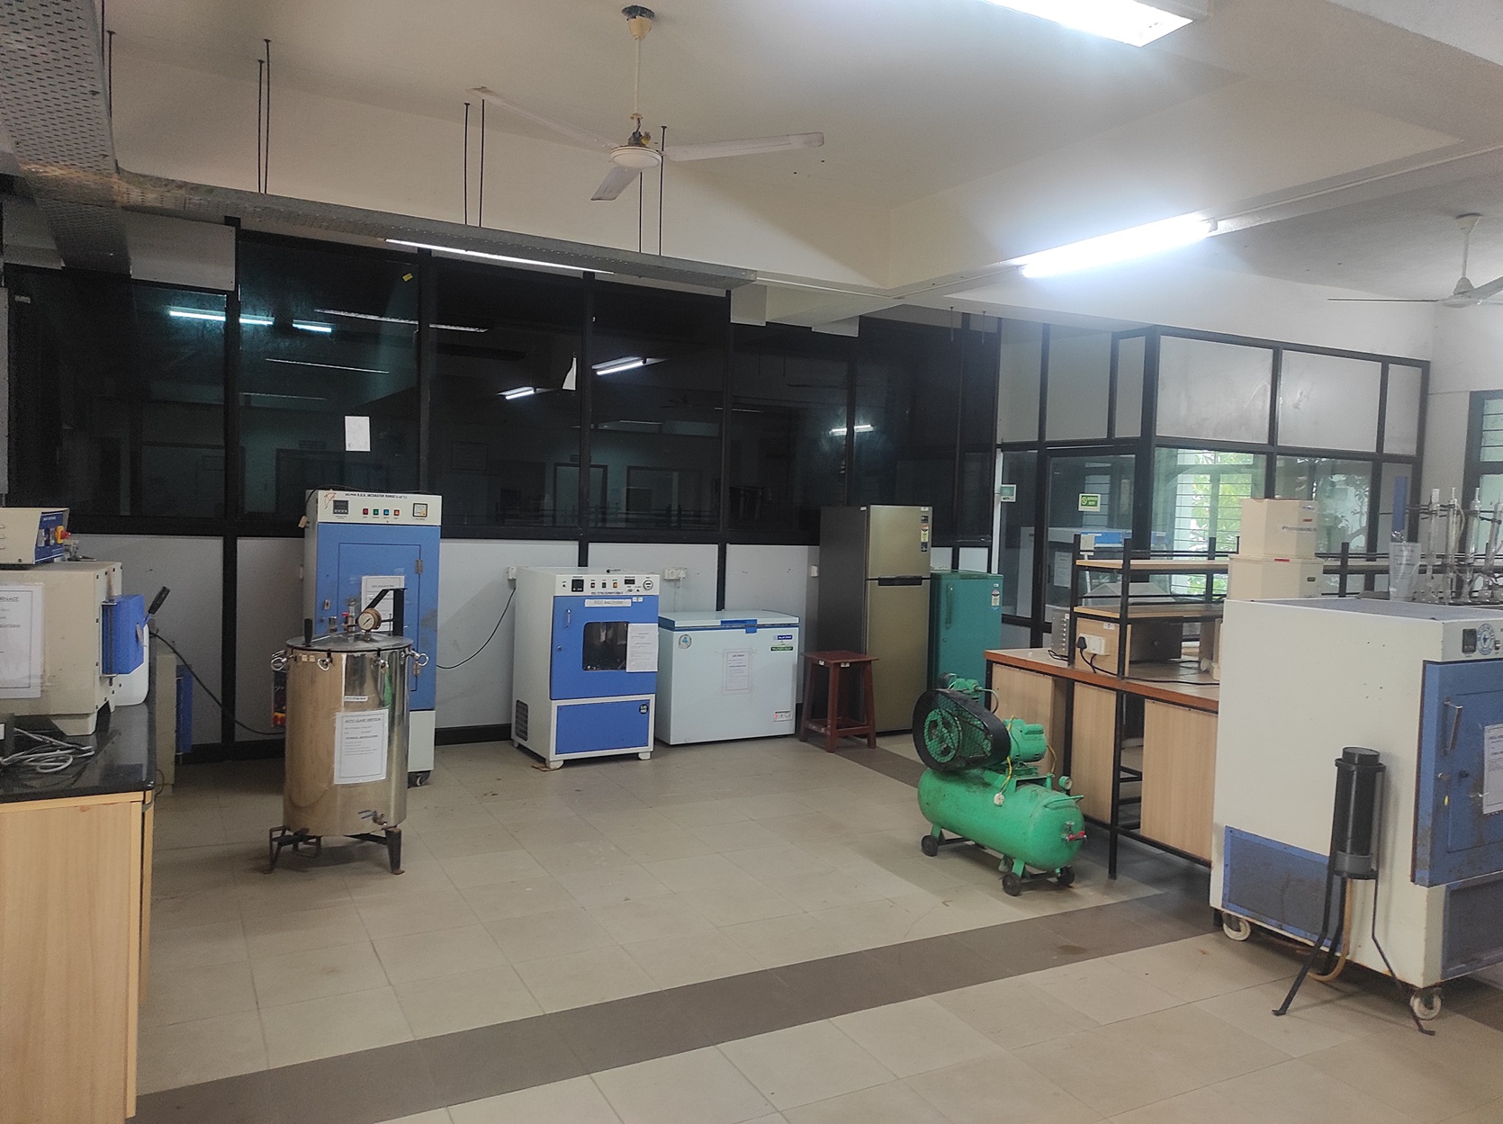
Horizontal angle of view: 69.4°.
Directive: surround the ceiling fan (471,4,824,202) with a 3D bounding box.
[{"bbox_3d":[-0.419,-1.715,3.934,1.280,0.590,1.220,1,3,-18],"label":"ceiling fan"}]

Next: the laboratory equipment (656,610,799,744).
[{"bbox_3d":[-0.228,0.799,7.617,0.968,0.850,0.568,0,3,-28],"label":"laboratory equipment"}]

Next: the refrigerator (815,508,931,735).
[{"bbox_3d":[0.901,0.403,8.094,0.555,1.625,0.660,0,4,-28],"label":"refrigerator"}]

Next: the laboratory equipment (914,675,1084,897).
[{"bbox_3d":[1.129,0.989,4.926,0.430,0.840,0.890,0,4,-28],"label":"laboratory equipment"}]

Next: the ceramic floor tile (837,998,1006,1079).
[{"bbox_3d":[0.511,1.469,3.356,0.400,0.010,0.400,0,3,-28],"label":"ceramic floor tile"}]

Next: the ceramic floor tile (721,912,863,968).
[{"bbox_3d":[0.141,1.425,4.068,0.398,0.010,0.396,0,4,-28],"label":"ceramic floor tile"}]

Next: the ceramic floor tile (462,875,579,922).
[{"bbox_3d":[-0.938,1.372,4.394,0.400,0.010,0.400,0,3,-28],"label":"ceramic floor tile"}]

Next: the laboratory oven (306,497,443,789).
[{"bbox_3d":[-2.152,0.426,6.117,0.640,1.628,0.620,0,3,-28],"label":"laboratory oven"}]

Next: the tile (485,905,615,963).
[{"bbox_3d":[-0.750,1.394,4.038,0.398,0.010,0.396,0,4,-28],"label":"tile"}]

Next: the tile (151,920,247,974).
[{"bbox_3d":[-2.002,1.369,3.836,0.400,0.010,0.400,0,4,-28],"label":"tile"}]

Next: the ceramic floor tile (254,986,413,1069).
[{"bbox_3d":[-1.270,1.416,3.312,0.398,0.010,0.396,0,4,-28],"label":"ceramic floor tile"}]

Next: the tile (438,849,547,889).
[{"bbox_3d":[-1.122,1.339,4.732,0.398,0.010,0.396,0,4,-28],"label":"tile"}]

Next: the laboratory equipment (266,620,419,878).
[{"bbox_3d":[-1.776,0.768,4.790,0.590,1.100,0.590,0,4,-31],"label":"laboratory equipment"}]

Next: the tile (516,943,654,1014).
[{"bbox_3d":[-0.570,1.423,3.705,0.400,0.010,0.398,0,4,-28],"label":"tile"}]

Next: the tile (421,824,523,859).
[{"bbox_3d":[-1.308,1.312,5.080,0.398,0.010,0.396,0,4,-28],"label":"tile"}]

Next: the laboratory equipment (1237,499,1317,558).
[{"bbox_3d":[2.333,-0.145,4.805,0.292,0.244,0.292,0,3,-28],"label":"laboratory equipment"}]

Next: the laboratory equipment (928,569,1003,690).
[{"bbox_3d":[1.504,0.644,8.386,0.556,1.149,0.620,0,4,-23],"label":"laboratory equipment"}]

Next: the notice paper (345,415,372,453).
[{"bbox_3d":[-2.379,-0.774,6.558,0.140,0.208,0.002,0,4,-28],"label":"notice paper"}]

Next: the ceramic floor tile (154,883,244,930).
[{"bbox_3d":[-2.189,1.345,4.184,0.400,0.010,0.400,0,3,-28],"label":"ceramic floor tile"}]

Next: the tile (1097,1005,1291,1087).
[{"bbox_3d":[1.408,1.508,3.406,0.400,0.010,0.400,0,4,-28],"label":"tile"}]

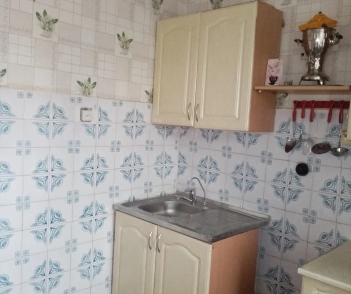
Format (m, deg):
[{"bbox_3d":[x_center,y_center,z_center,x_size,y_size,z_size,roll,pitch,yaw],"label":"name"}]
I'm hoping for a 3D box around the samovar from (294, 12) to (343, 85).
[{"bbox_3d":[0.732,-0.505,1.839,0.260,0.390,0.245,7,6,43],"label":"samovar"}]

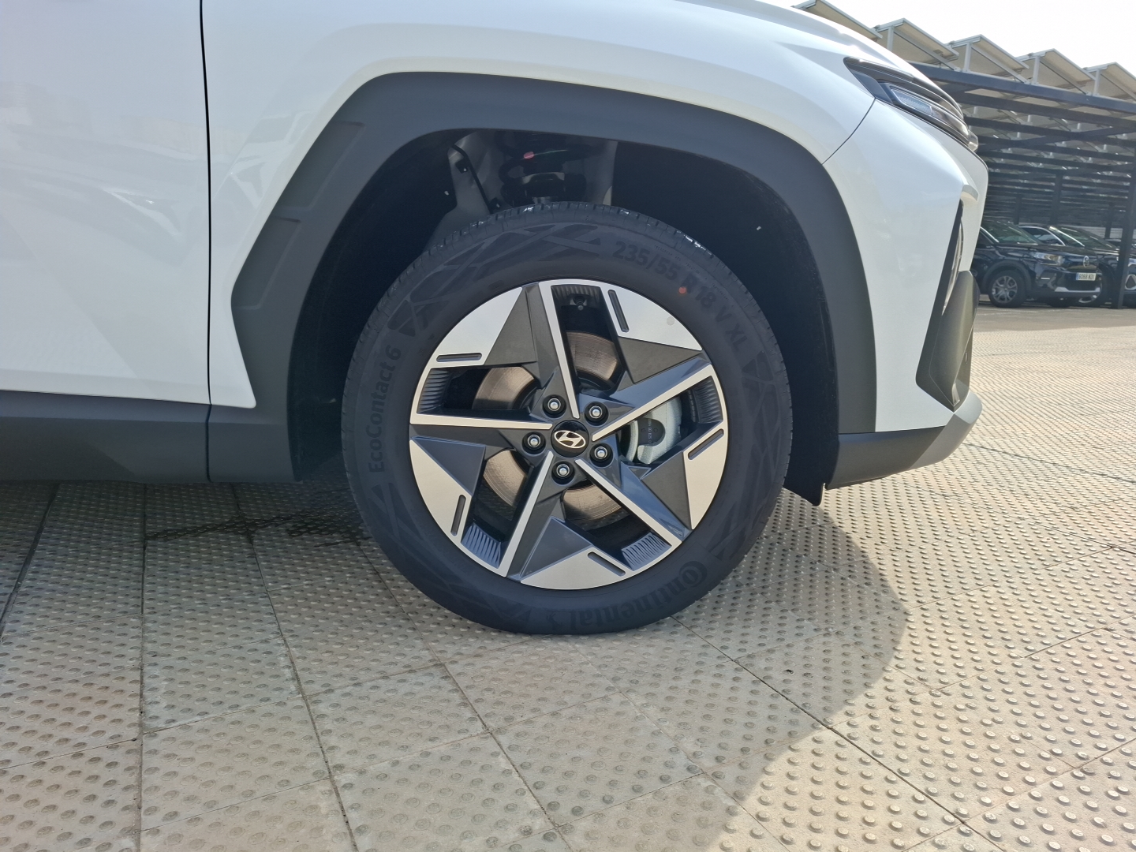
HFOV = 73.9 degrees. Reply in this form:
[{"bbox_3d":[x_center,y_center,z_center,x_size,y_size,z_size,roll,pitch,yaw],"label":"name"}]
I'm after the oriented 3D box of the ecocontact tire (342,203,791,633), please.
[{"bbox_3d":[-0.001,-0.006,1.263,0.714,0.702,0.240,0,12,-3],"label":"ecocontact tire"}]

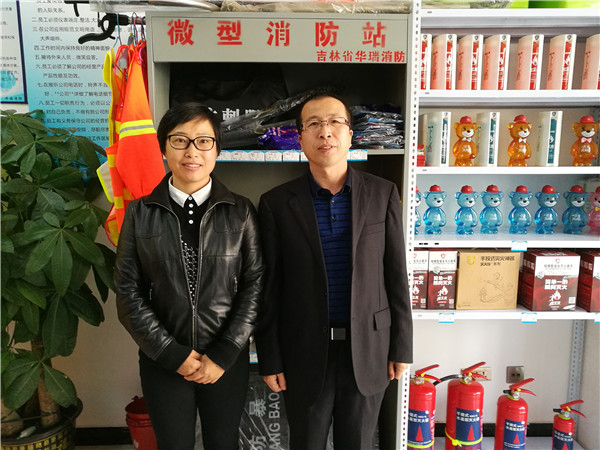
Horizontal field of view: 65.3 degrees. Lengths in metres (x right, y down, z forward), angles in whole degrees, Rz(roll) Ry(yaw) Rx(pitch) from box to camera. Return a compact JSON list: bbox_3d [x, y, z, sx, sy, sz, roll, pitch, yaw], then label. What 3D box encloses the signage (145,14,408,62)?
[{"bbox_3d":[-0.071,-0.688,1.745,0.947,0.165,0.030,0,8,-2],"label":"signage"}]

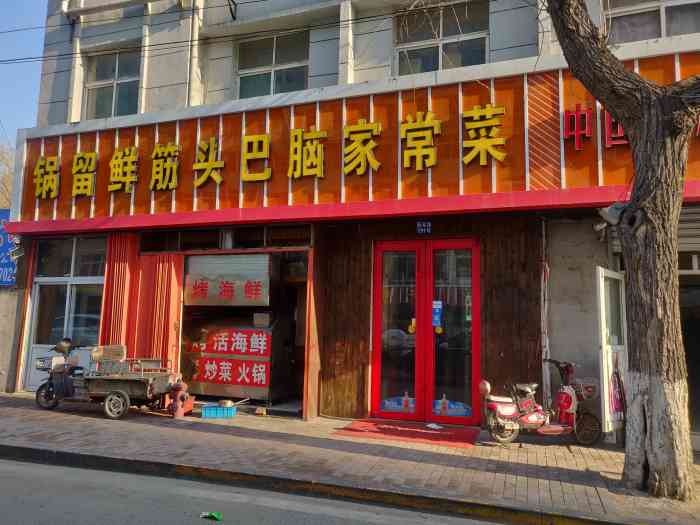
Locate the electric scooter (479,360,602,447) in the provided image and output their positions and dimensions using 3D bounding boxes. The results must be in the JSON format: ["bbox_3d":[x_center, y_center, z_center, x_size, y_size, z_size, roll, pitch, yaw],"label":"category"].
[{"bbox_3d":[2.537,1.833,6.685,1.550,1.080,0.620,1,-7,1],"label":"electric scooter"}]

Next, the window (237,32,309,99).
[{"bbox_3d":[-1.429,-3.516,9.389,1.450,1.421,0.120,-1,-8,18],"label":"window"}]

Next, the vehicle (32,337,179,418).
[{"bbox_3d":[-4.057,1.873,8.265,2.310,1.120,0.900,0,-7,10],"label":"vehicle"}]

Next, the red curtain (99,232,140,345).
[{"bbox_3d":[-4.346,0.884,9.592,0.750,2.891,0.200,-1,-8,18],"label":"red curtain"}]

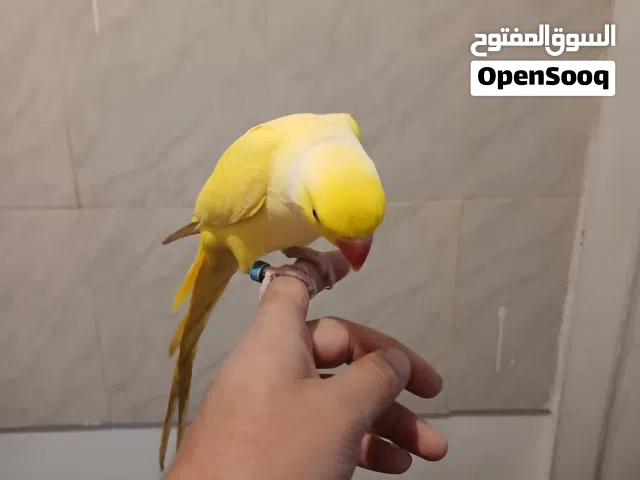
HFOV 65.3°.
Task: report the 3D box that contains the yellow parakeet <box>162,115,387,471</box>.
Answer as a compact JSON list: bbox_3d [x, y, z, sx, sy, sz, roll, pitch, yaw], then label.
[{"bbox_3d":[-0.039,0.049,0.325,0.080,0.255,0.178,-12,17,-43],"label":"yellow parakeet"}]

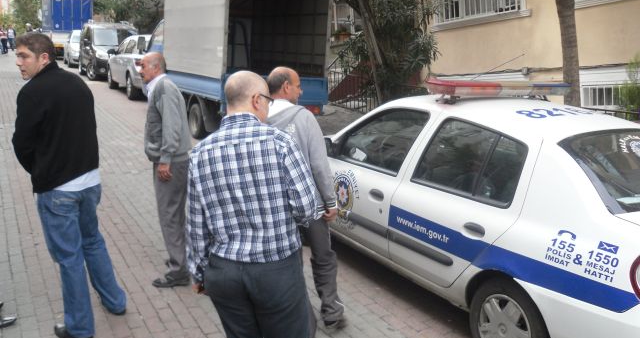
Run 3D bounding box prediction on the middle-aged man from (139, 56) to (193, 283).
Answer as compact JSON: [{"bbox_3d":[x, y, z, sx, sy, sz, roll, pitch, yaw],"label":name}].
[{"bbox_3d":[-1.147,-0.003,4.641,0.380,1.700,0.500,-4,7,-5],"label":"middle-aged man"}]

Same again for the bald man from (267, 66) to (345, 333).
[{"bbox_3d":[-0.101,0.195,4.072,0.520,1.700,0.420,3,9,42],"label":"bald man"}]

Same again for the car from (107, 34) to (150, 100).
[{"bbox_3d":[-4.335,-2.680,16.389,1.750,1.460,4.250,-3,13,-28],"label":"car"}]

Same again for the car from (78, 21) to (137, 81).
[{"bbox_3d":[-7.445,-4.209,22.658,1.800,1.900,4.300,-3,13,-28],"label":"car"}]

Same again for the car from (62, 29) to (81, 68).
[{"bbox_3d":[-10.291,-5.255,27.667,1.740,1.490,4.300,-3,13,-28],"label":"car"}]

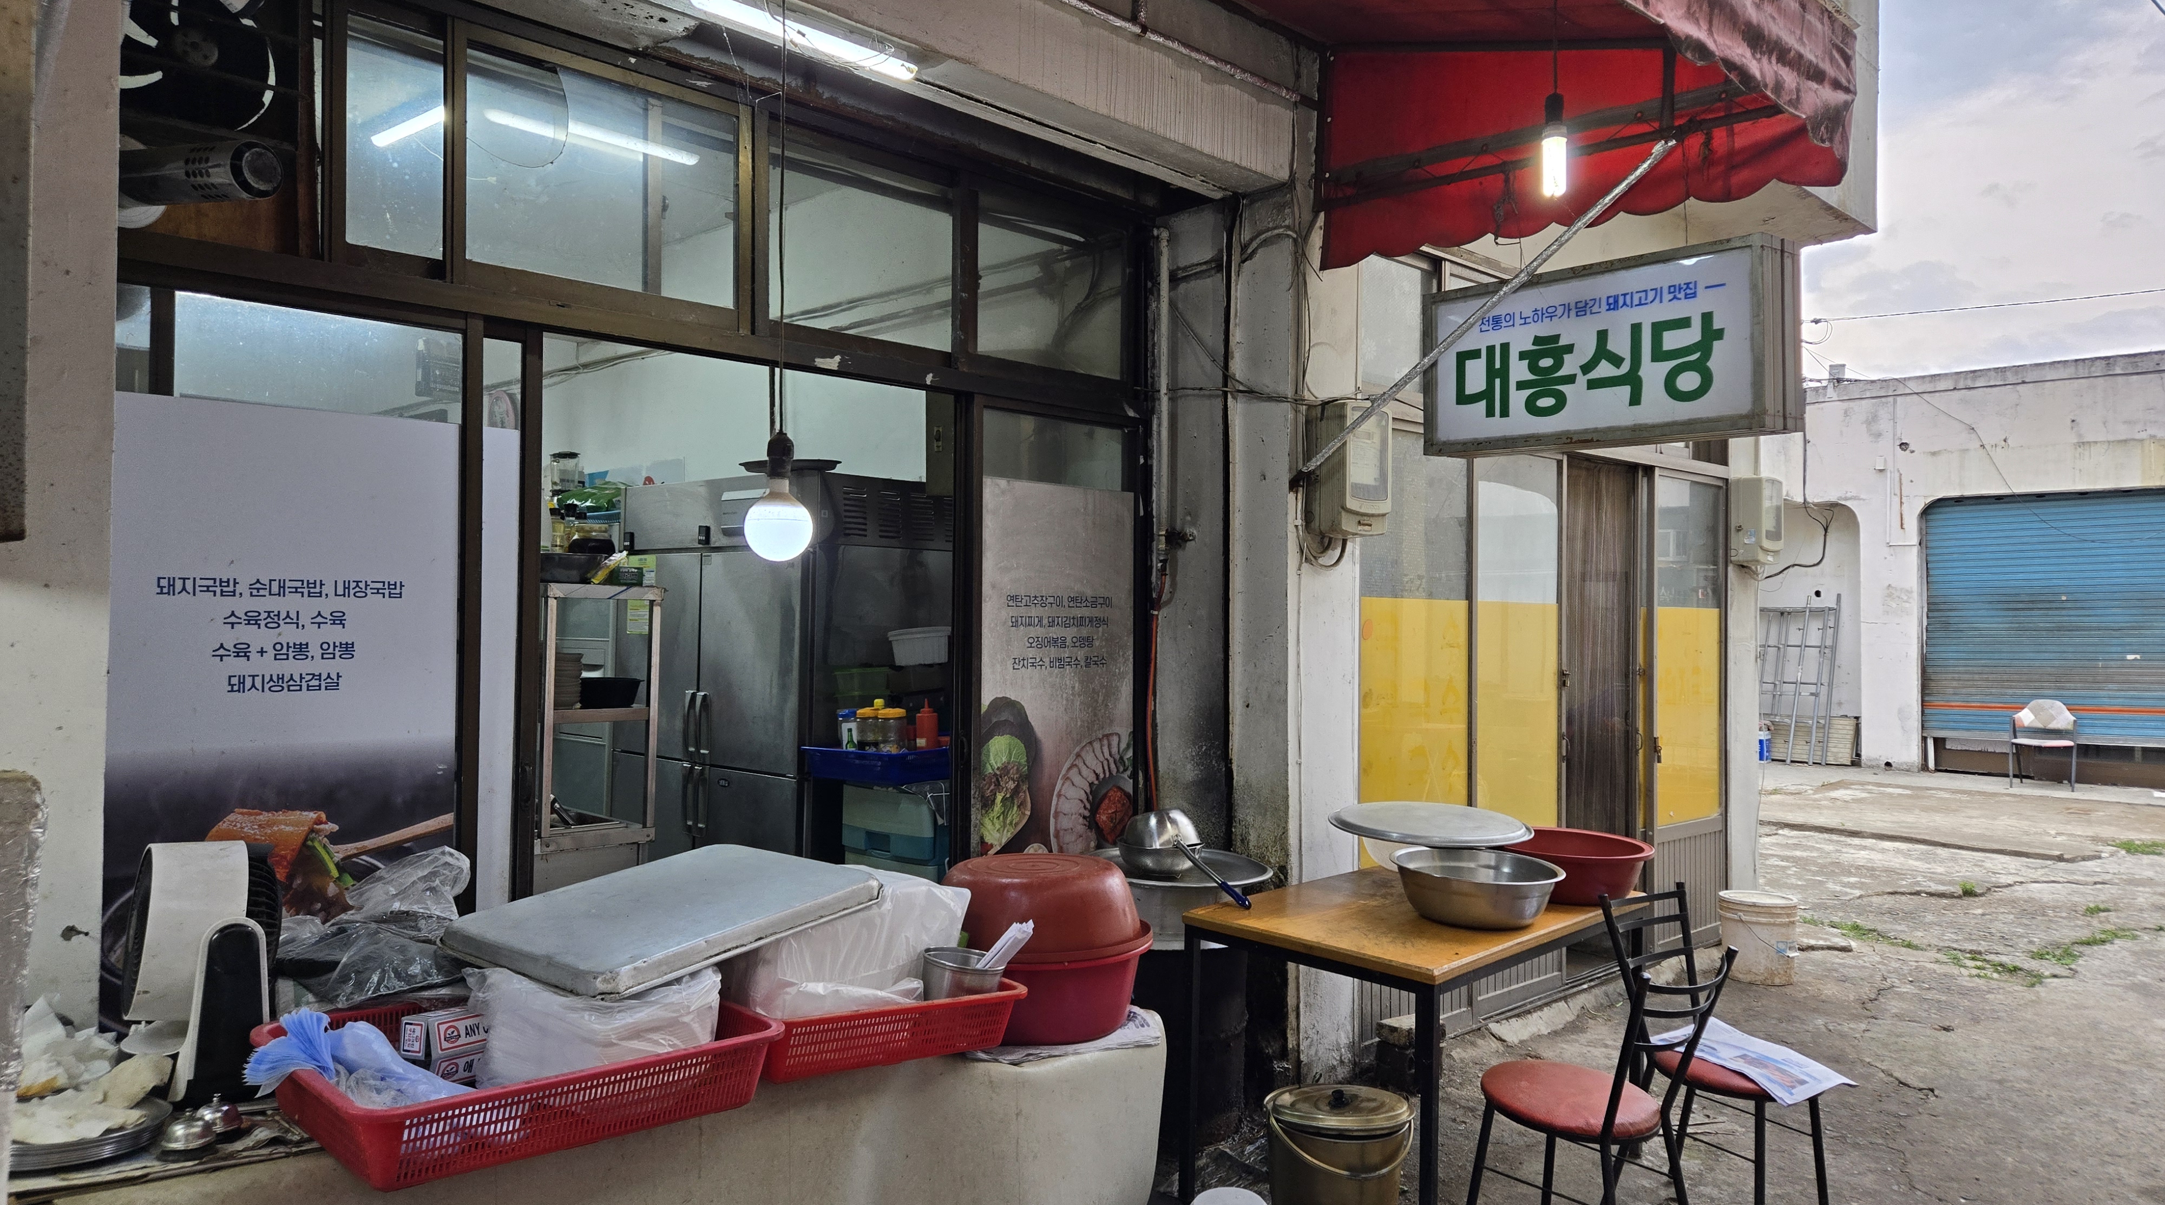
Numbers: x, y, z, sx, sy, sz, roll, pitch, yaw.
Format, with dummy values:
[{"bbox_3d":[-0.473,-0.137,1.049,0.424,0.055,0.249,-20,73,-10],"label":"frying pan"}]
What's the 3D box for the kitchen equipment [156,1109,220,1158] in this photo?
[{"bbox_3d":[-1.331,0.788,2.139,0.087,0.064,0.087,1,-1,-32],"label":"kitchen equipment"}]

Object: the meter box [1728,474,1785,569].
[{"bbox_3d":[3.400,-0.409,7.250,0.190,0.450,0.220,0,-1,40],"label":"meter box"}]

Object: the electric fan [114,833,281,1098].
[{"bbox_3d":[-1.548,0.625,2.514,0.250,0.420,0.320,1,-1,-39],"label":"electric fan"}]

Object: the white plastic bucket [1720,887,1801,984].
[{"bbox_3d":[2.788,1.382,5.920,0.322,0.335,0.322,0,-1,25],"label":"white plastic bucket"}]

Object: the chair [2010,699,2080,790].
[{"bbox_3d":[8.341,1.241,12.500,0.500,0.770,0.520,0,-1,40],"label":"chair"}]

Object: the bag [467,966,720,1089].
[{"bbox_3d":[-0.850,0.729,2.490,0.340,0.200,0.250,0,-1,37],"label":"bag"}]

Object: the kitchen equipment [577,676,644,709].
[{"bbox_3d":[-1.428,0.268,4.300,0.230,0.100,0.230,1,-1,-18],"label":"kitchen equipment"}]

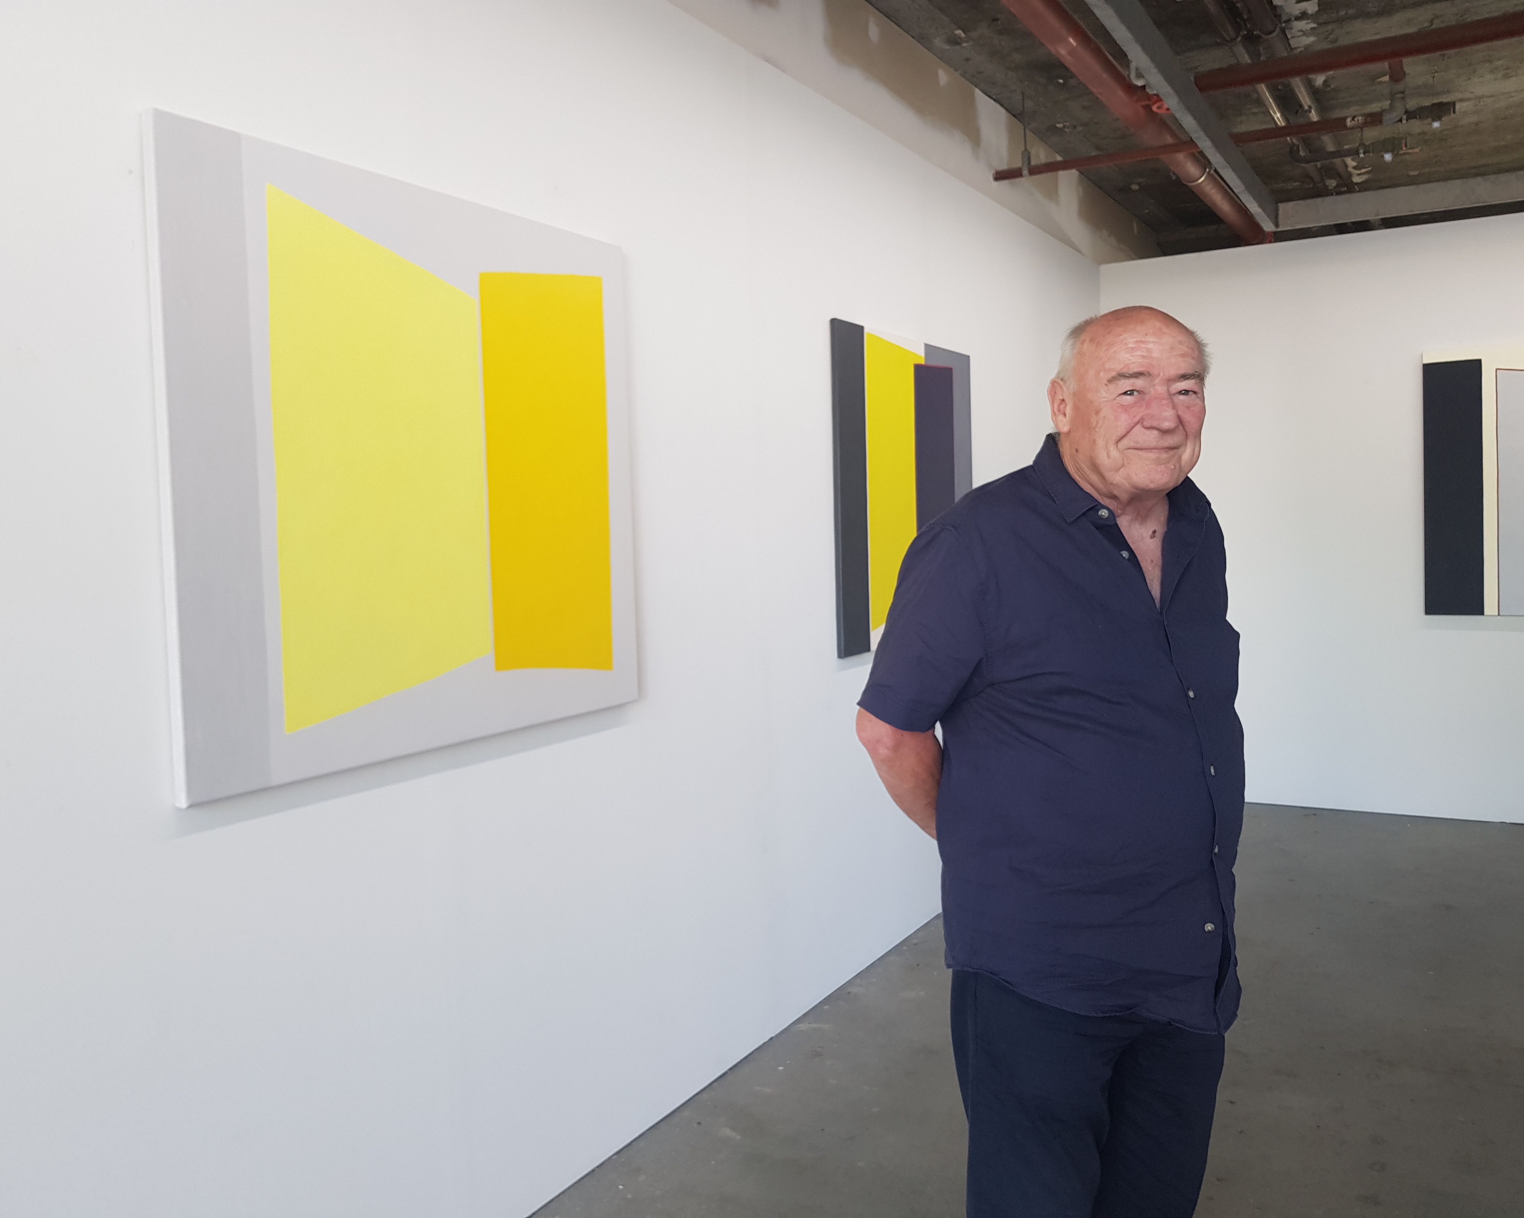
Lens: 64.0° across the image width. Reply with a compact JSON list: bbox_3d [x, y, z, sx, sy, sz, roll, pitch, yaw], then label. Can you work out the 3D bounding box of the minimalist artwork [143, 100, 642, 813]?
[{"bbox_3d":[-0.607,-0.259,2.319,0.035,1.037,1.135,1,5,31],"label":"minimalist artwork"}]

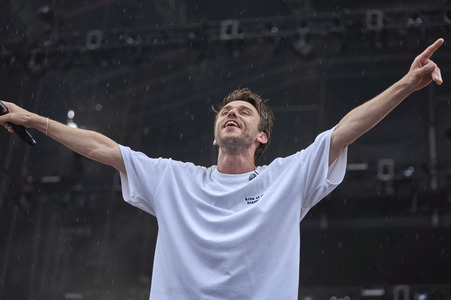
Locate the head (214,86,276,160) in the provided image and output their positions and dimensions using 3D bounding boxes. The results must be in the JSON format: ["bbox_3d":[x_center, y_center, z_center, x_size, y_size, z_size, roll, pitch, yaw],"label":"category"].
[{"bbox_3d":[0.062,-0.084,3.250,0.185,0.250,0.220,-4,-46,11],"label":"head"}]

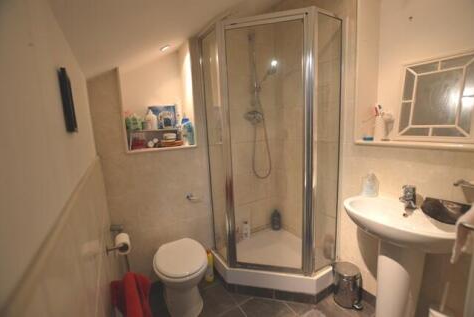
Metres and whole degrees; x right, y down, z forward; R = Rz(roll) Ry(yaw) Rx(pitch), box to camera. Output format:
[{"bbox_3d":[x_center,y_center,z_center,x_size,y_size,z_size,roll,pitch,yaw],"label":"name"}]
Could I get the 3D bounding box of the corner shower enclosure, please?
[{"bbox_3d":[0.297,-0.076,1.746,1.039,1.822,0.723,0,8,15],"label":"corner shower enclosure"}]

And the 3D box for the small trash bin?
[{"bbox_3d":[0.823,0.942,1.460,0.170,0.245,0.188,-7,9,-30],"label":"small trash bin"}]

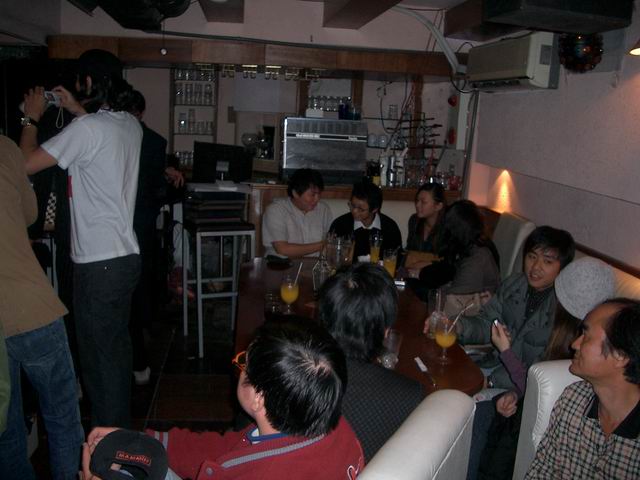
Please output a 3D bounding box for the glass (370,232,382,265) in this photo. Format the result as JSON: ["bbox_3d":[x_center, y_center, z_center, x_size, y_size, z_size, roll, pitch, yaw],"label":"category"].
[{"bbox_3d":[0.313,0.059,3.534,0.068,0.160,0.068,1,12,-6],"label":"glass"}]

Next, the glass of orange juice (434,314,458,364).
[{"bbox_3d":[0.435,0.340,2.222,0.077,0.165,0.077,1,12,-6],"label":"glass of orange juice"}]

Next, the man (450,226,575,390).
[{"bbox_3d":[0.683,0.523,2.389,0.780,1.154,0.580,-7,15,-36],"label":"man"}]

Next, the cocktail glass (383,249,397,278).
[{"bbox_3d":[0.362,0.125,3.231,0.075,0.160,0.075,1,12,-6],"label":"cocktail glass"}]

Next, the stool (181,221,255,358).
[{"bbox_3d":[-0.642,0.281,4.128,0.355,0.810,0.390,-4,13,-25],"label":"stool"}]

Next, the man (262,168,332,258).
[{"bbox_3d":[-0.132,0.192,3.700,0.520,1.199,0.680,1,12,-7],"label":"man"}]

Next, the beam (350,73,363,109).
[{"bbox_3d":[0.300,-1.153,5.452,0.095,0.500,0.080,1,12,-6],"label":"beam"}]

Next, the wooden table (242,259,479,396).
[{"bbox_3d":[0.045,0.629,2.873,0.829,0.700,1.756,1,12,-6],"label":"wooden table"}]

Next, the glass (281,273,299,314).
[{"bbox_3d":[-0.124,0.223,2.680,0.076,0.162,0.076,1,12,-6],"label":"glass"}]

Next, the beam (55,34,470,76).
[{"bbox_3d":[-0.384,-1.226,4.282,2.687,0.138,0.130,1,12,-6],"label":"beam"}]

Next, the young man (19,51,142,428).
[{"bbox_3d":[-0.961,0.108,2.691,0.550,1.722,0.520,10,14,33],"label":"young man"}]

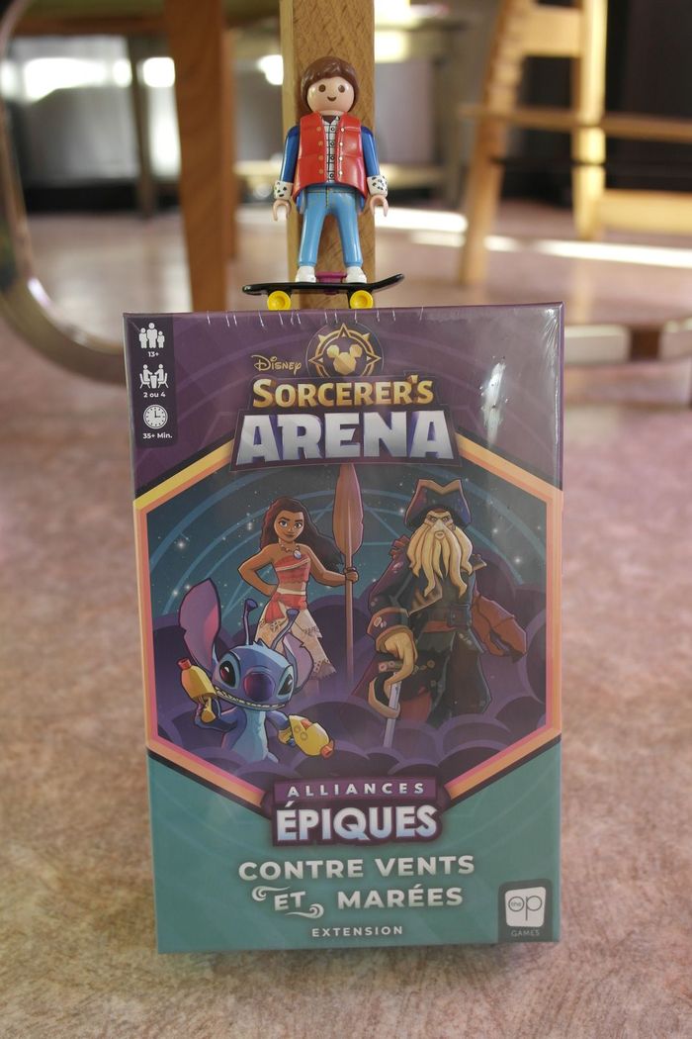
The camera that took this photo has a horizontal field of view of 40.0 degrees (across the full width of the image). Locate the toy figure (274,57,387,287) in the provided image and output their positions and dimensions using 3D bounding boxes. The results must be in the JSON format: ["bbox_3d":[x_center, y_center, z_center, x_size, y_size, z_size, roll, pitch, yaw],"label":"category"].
[{"bbox_3d":[-0.006,-0.117,0.320,0.039,0.073,0.024,-1,8,0],"label":"toy figure"}]

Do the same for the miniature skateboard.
[{"bbox_3d":[-0.008,-0.076,0.325,0.055,0.013,0.020,-1,8,0],"label":"miniature skateboard"}]

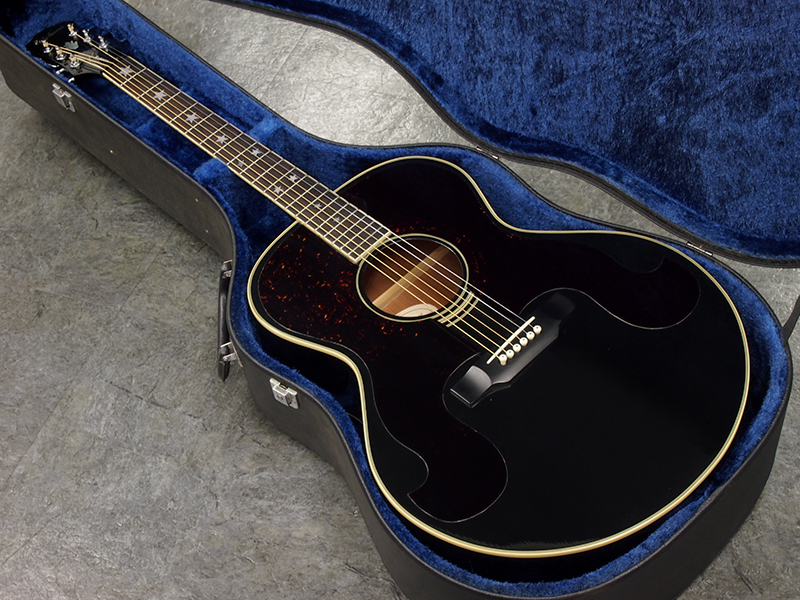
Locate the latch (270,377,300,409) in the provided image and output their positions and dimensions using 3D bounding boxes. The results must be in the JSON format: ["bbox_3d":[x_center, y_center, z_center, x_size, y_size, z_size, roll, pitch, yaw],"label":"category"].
[{"bbox_3d":[-0.118,0.097,1.355,0.033,0.027,0.009,28,61,25],"label":"latch"}]

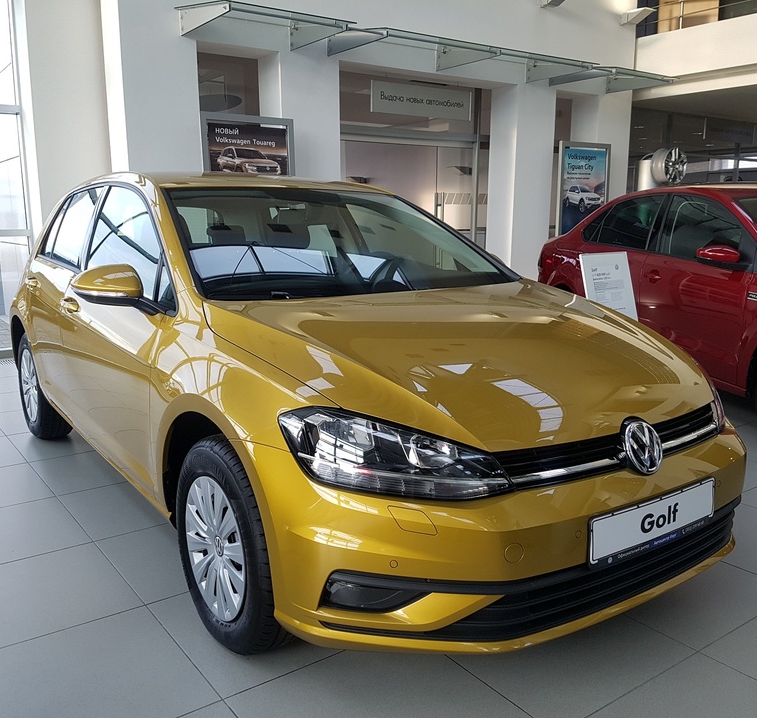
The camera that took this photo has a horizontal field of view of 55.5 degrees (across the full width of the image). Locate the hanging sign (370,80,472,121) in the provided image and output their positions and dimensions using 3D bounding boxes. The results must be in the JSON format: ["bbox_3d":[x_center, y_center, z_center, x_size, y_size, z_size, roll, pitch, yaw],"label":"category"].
[{"bbox_3d":[0.531,-3.033,8.485,1.420,0.343,0.050,-6,12,-29],"label":"hanging sign"}]

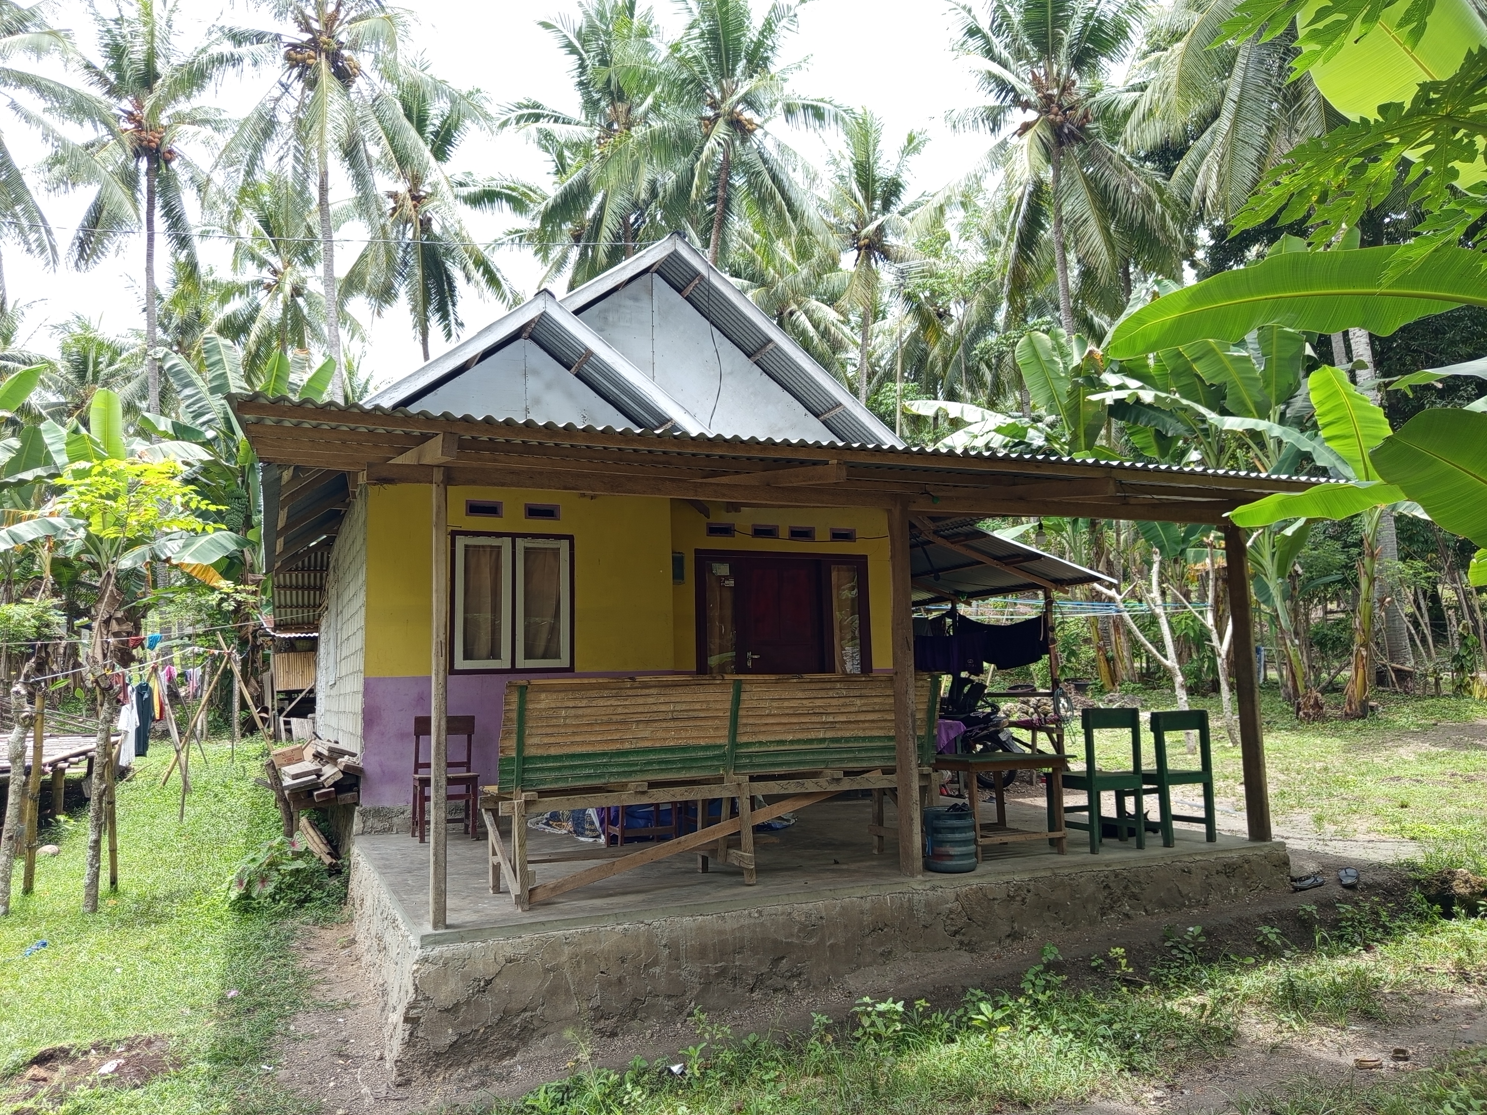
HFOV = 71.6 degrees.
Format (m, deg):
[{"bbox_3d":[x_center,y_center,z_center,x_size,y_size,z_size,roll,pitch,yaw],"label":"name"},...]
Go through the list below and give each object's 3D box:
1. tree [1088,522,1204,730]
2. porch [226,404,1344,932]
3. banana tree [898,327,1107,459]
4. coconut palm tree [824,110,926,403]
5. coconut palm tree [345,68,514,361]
[{"bbox_3d":[4.830,1.060,12.300,1.350,2.550,1.100,-2,-7,0],"label":"tree"},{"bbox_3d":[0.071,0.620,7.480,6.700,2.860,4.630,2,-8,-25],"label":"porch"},{"bbox_3d":[3.986,-0.401,14.258,2.800,5.590,2.600,2,-8,-25],"label":"banana tree"},{"bbox_3d":[3.846,-4.470,29.861,4.200,18.050,4.200,2,-8,-25],"label":"coconut palm tree"},{"bbox_3d":[-8.896,-4.416,28.275,5.300,18.910,5.300,2,-8,-25],"label":"coconut palm tree"}]

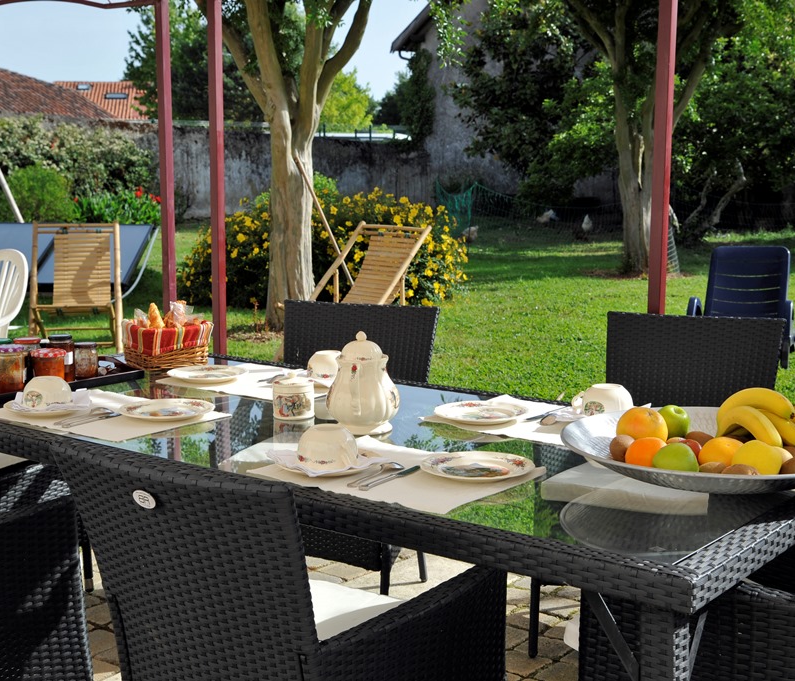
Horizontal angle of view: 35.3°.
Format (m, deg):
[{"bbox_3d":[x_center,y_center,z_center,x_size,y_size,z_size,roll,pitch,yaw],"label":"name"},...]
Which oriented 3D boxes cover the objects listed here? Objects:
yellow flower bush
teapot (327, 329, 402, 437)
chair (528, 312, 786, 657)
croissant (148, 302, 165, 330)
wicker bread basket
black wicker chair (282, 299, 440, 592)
[{"bbox_3d":[-0.739,-1.032,12.380,2.820,1.130,2.000,0,8,0],"label":"yellow flower bush"},{"bbox_3d":[-0.074,0.087,2.695,0.160,0.212,0.235,1,8,5],"label":"teapot"},{"bbox_3d":[0.767,0.396,3.466,0.615,0.860,0.640,3,9,20],"label":"chair"},{"bbox_3d":[-0.681,-0.037,3.535,0.055,0.125,0.060,-6,10,-37],"label":"croissant"},{"bbox_3d":[-0.661,0.004,3.595,0.185,0.118,0.215,-6,10,-37],"label":"wicker bread basket"},{"bbox_3d":[-0.254,0.350,3.777,0.615,0.860,0.640,4,9,24],"label":"black wicker chair"}]

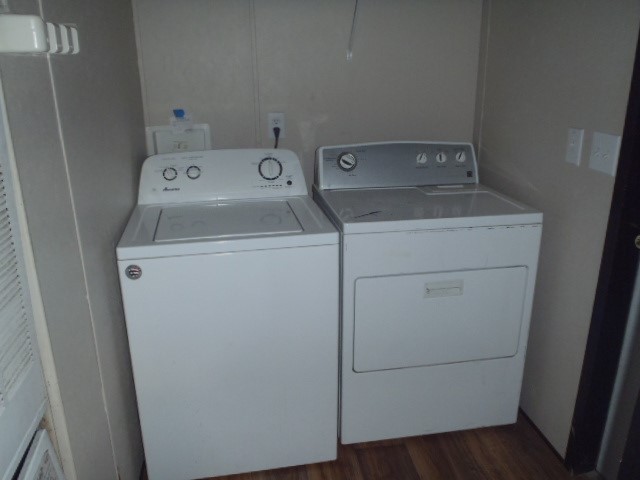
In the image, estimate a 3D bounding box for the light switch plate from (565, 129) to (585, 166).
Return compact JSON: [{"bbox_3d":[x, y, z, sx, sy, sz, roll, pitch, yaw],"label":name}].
[{"bbox_3d":[0.878,-0.321,1.785,0.011,0.116,0.071,-4,19,-10],"label":"light switch plate"}]

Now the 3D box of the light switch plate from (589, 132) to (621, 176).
[{"bbox_3d":[0.904,-0.275,1.648,0.011,0.117,0.117,-4,19,-10],"label":"light switch plate"}]

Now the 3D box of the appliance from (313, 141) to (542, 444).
[{"bbox_3d":[0.389,0.171,2.232,0.737,1.100,0.690,-3,18,-9],"label":"appliance"}]

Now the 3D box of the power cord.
[{"bbox_3d":[-0.199,-0.465,2.364,0.034,0.106,0.040,-3,18,-9],"label":"power cord"}]

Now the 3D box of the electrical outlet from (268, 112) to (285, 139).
[{"bbox_3d":[-0.196,-0.523,2.368,0.073,0.114,0.012,-3,18,-9],"label":"electrical outlet"}]

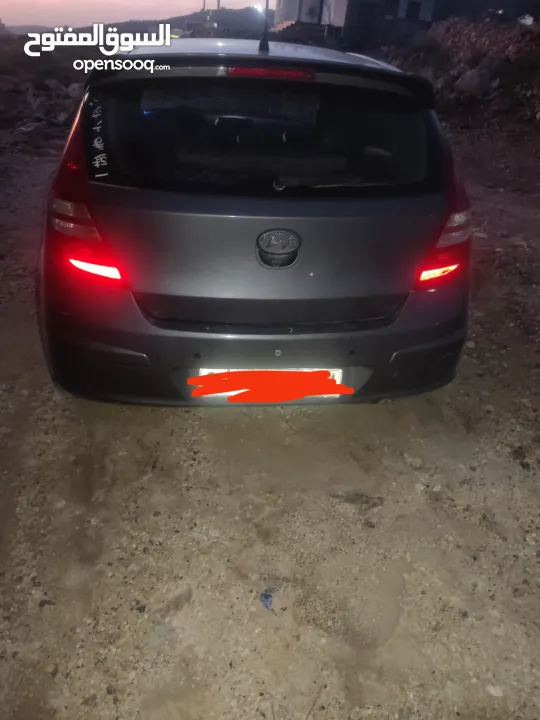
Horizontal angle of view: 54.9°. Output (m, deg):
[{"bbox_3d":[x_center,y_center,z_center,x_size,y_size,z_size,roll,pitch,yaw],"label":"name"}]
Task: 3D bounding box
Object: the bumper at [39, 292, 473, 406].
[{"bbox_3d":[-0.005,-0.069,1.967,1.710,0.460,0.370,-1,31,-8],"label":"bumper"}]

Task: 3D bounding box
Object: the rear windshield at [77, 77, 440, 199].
[{"bbox_3d":[0.018,-0.746,1.739,1.230,0.420,0.130,-1,-7,-8],"label":"rear windshield"}]

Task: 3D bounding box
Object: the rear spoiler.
[{"bbox_3d":[0.011,-0.955,1.769,1.250,0.150,0.250,-1,31,-8],"label":"rear spoiler"}]

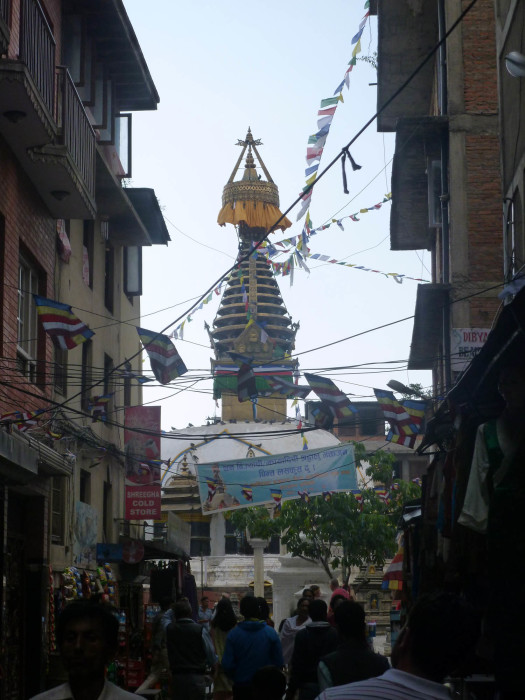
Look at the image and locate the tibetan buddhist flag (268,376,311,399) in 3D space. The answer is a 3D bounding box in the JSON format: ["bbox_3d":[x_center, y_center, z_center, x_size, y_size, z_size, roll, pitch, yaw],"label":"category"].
[{"bbox_3d":[0.279,0.402,14.957,0.460,0.250,0.150,0,-10,0],"label":"tibetan buddhist flag"}]

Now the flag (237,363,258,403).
[{"bbox_3d":[-0.189,0.310,14.669,0.300,0.460,0.150,0,-10,0],"label":"flag"}]

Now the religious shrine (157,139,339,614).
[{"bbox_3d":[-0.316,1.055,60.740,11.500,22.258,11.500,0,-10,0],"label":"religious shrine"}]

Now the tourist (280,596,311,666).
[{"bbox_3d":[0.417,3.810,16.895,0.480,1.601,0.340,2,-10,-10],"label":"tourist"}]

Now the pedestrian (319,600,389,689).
[{"bbox_3d":[0.548,2.303,8.326,0.500,1.592,0.320,0,-10,0],"label":"pedestrian"}]

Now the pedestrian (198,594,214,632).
[{"bbox_3d":[-1.153,5.937,28.909,0.480,1.593,0.340,3,-11,-20],"label":"pedestrian"}]

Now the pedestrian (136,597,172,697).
[{"bbox_3d":[-1.062,3.325,14.138,0.500,1.608,0.400,0,-10,0],"label":"pedestrian"}]

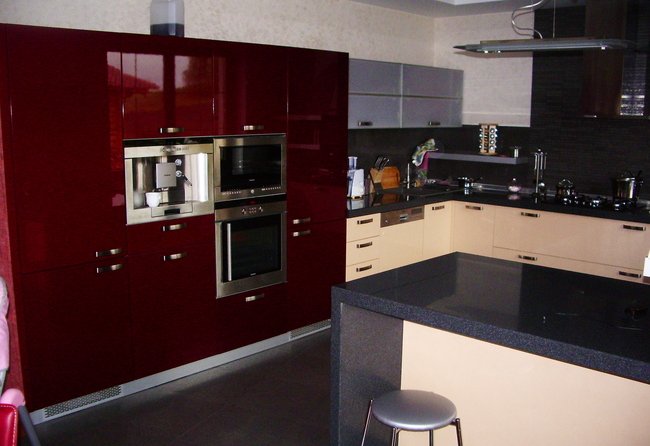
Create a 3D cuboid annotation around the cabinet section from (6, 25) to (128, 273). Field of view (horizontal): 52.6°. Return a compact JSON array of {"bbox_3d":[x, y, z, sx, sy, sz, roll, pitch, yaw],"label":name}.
[{"bbox_3d":[-1.487,-0.407,3.529,0.580,1.206,0.586,10,14,44],"label":"cabinet section"}]

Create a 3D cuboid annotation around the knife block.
[{"bbox_3d":[0.555,-0.394,6.030,0.170,0.240,0.200,10,13,43],"label":"knife block"}]

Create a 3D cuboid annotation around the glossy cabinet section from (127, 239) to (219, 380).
[{"bbox_3d":[-1.089,0.473,4.115,0.580,0.734,0.600,10,14,44],"label":"glossy cabinet section"}]

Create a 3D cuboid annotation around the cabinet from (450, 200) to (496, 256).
[{"bbox_3d":[1.498,0.159,5.997,0.430,0.733,0.580,9,13,42],"label":"cabinet"}]

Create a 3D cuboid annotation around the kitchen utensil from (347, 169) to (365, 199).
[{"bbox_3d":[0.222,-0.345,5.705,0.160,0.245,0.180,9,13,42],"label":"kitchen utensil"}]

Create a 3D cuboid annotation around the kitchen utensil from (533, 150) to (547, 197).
[{"bbox_3d":[1.931,-0.452,5.920,0.130,0.400,0.130,4,10,18],"label":"kitchen utensil"}]

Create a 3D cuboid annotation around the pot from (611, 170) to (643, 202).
[{"bbox_3d":[2.439,-0.303,5.320,0.250,0.220,0.210,5,11,24],"label":"pot"}]

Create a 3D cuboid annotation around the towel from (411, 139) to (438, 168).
[{"bbox_3d":[0.966,-0.674,6.380,0.260,0.270,0.150,1,10,0],"label":"towel"}]

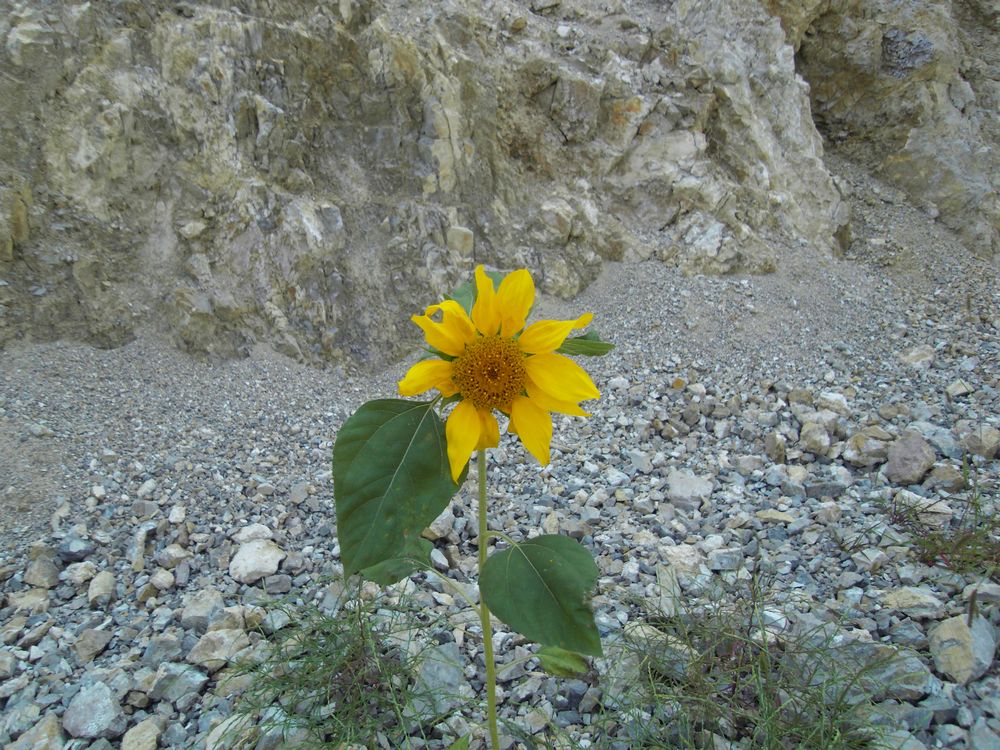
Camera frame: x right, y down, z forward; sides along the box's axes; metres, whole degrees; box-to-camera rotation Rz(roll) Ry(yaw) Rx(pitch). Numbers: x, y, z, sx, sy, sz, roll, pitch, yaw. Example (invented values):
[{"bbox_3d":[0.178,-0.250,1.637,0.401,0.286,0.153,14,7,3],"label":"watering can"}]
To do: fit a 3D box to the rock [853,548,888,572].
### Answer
[{"bbox_3d":[0.942,0.471,1.762,0.091,0.048,0.071,3,7,29],"label":"rock"}]

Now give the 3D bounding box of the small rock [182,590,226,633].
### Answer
[{"bbox_3d":[-0.536,0.425,1.250,0.079,0.072,0.067,0,8,0],"label":"small rock"}]

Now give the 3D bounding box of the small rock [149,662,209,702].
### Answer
[{"bbox_3d":[-0.554,0.530,1.195,0.103,0.053,0.072,-3,7,-26],"label":"small rock"}]

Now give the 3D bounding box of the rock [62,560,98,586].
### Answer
[{"bbox_3d":[-1.015,0.480,1.678,0.087,0.048,0.070,-4,7,-32],"label":"rock"}]

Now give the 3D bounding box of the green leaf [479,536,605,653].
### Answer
[{"bbox_3d":[0.034,0.181,0.570,0.100,0.100,0.050,0,8,0],"label":"green leaf"}]

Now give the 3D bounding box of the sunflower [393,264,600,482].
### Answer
[{"bbox_3d":[0.000,-0.001,0.600,0.175,0.189,0.070,0,0,0],"label":"sunflower"}]

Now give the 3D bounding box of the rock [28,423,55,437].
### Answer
[{"bbox_3d":[-1.720,0.204,2.600,0.098,0.045,0.083,0,8,0],"label":"rock"}]

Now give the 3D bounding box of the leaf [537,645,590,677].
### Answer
[{"bbox_3d":[0.054,0.241,0.585,0.046,0.027,0.035,0,8,0],"label":"leaf"}]

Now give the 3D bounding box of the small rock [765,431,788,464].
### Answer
[{"bbox_3d":[0.914,0.237,2.300,0.073,0.102,0.080,0,8,0],"label":"small rock"}]

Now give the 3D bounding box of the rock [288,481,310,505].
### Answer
[{"bbox_3d":[-0.682,0.400,2.357,0.071,0.068,0.058,-2,6,-16],"label":"rock"}]

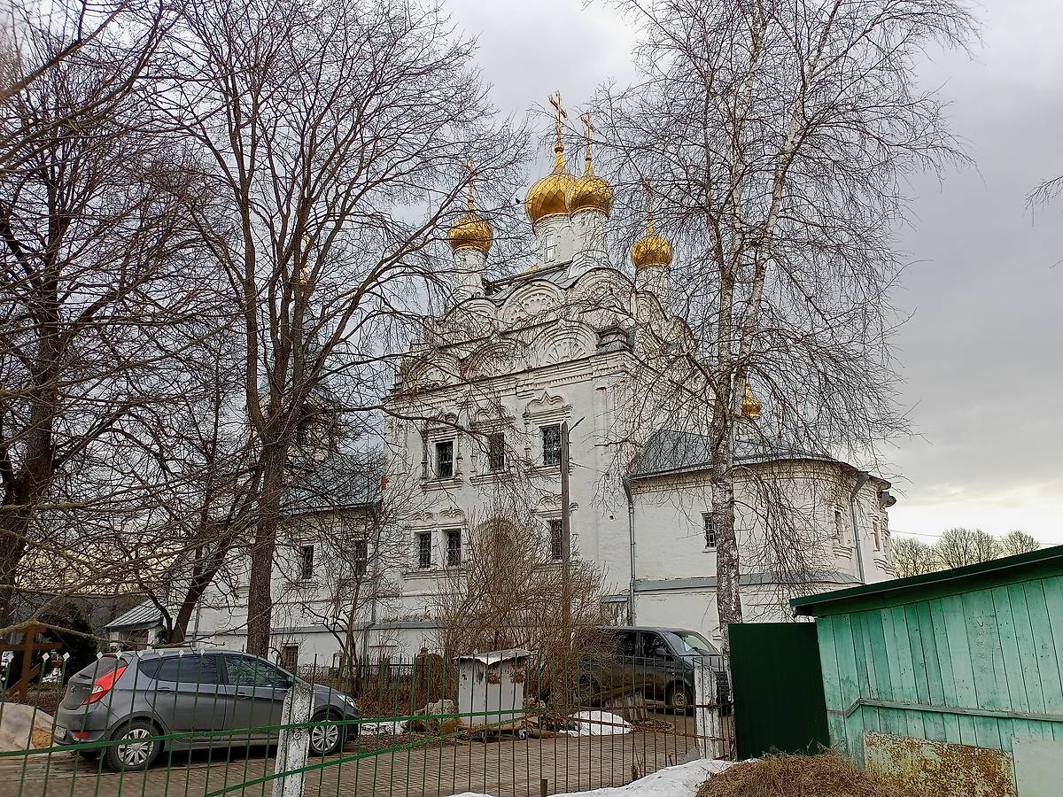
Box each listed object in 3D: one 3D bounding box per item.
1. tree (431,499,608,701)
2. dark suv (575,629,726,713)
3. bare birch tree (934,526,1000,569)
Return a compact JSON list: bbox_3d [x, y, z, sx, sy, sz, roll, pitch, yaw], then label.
[{"bbox_3d":[-0.174,4.605,19.436,3.900,4.400,3.600,0,-17,-1],"label":"tree"},{"bbox_3d":[2.952,6.637,21.165,1.920,1.960,4.880,14,-22,-39],"label":"dark suv"},{"bbox_3d":[37.928,17.131,73.222,6.200,12.300,6.000,-9,-19,26],"label":"bare birch tree"}]

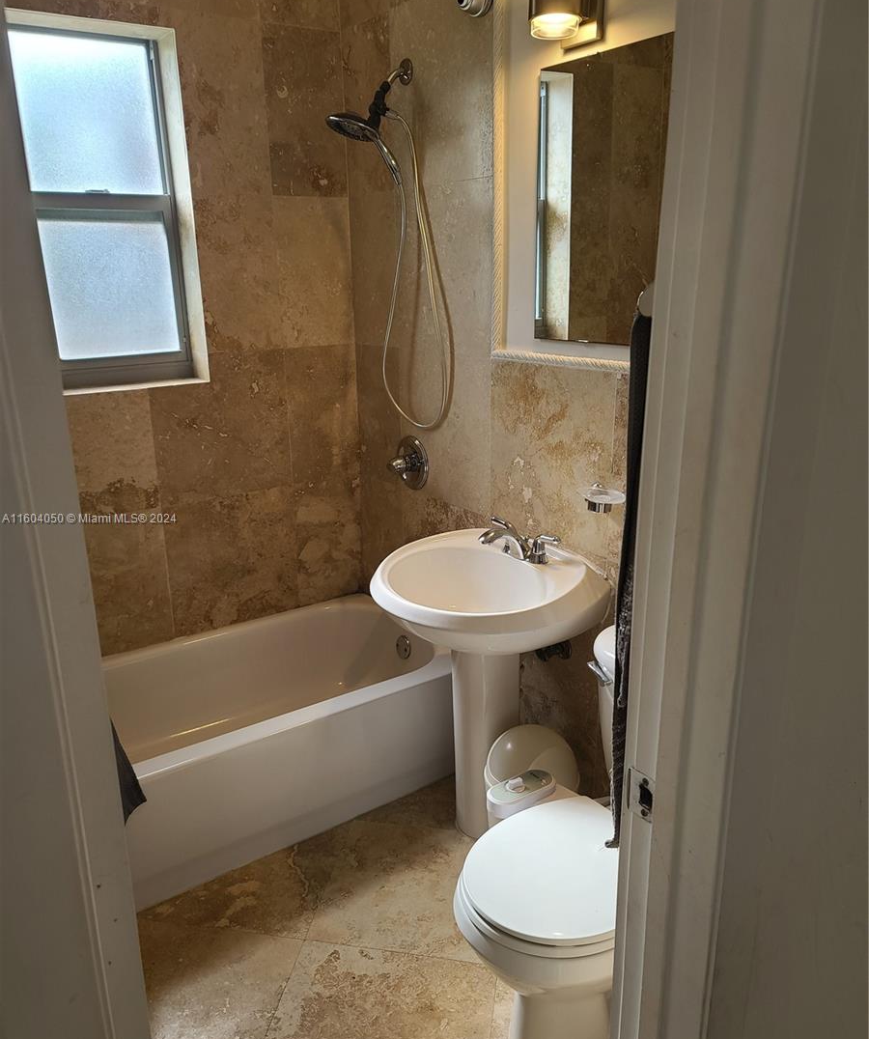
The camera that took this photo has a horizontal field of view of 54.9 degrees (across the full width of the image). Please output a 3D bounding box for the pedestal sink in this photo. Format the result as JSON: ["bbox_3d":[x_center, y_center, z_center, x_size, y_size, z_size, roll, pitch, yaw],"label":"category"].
[{"bbox_3d":[0.106,0.507,2.196,0.542,0.810,0.595,-12,20,-33],"label":"pedestal sink"}]

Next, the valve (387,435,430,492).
[{"bbox_3d":[-0.106,-0.174,2.699,0.097,0.172,0.172,-12,20,-33],"label":"valve"}]

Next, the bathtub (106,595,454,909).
[{"bbox_3d":[-0.676,0.656,2.521,1.522,0.357,0.750,-12,20,-33],"label":"bathtub"}]

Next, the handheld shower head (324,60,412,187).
[{"bbox_3d":[-0.190,-1.127,2.363,0.275,0.345,0.155,-12,20,-33],"label":"handheld shower head"}]

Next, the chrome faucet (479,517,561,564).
[{"bbox_3d":[0.186,0.064,2.146,0.177,0.091,0.265,-12,20,-33],"label":"chrome faucet"}]

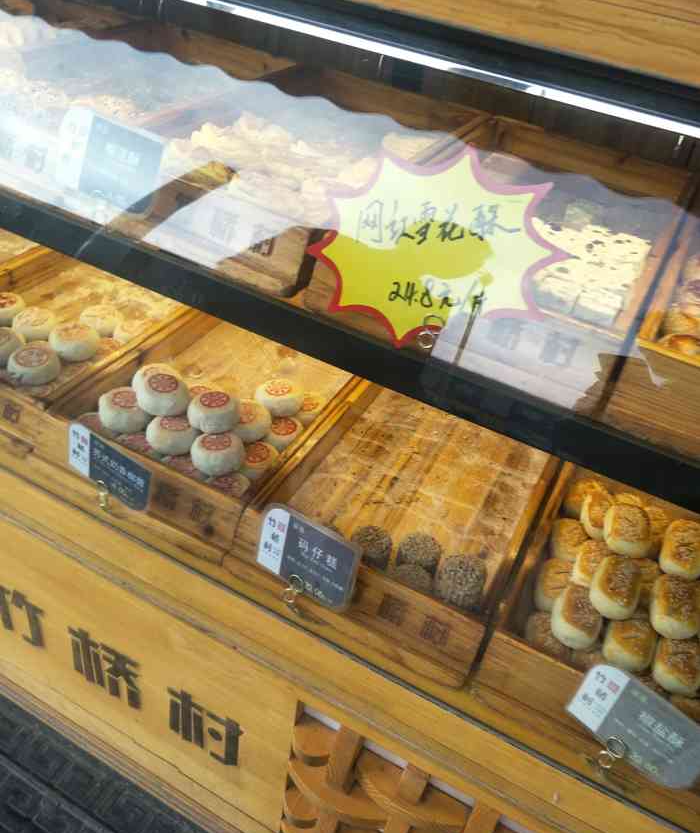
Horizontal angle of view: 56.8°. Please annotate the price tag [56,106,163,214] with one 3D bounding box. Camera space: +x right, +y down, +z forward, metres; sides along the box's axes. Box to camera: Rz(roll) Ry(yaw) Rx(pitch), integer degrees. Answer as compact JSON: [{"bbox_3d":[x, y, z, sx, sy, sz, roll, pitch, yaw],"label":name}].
[{"bbox_3d":[-0.216,-0.227,0.580,0.107,0.070,0.006,23,15,16],"label":"price tag"}]

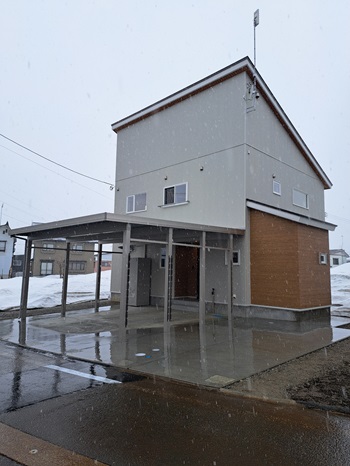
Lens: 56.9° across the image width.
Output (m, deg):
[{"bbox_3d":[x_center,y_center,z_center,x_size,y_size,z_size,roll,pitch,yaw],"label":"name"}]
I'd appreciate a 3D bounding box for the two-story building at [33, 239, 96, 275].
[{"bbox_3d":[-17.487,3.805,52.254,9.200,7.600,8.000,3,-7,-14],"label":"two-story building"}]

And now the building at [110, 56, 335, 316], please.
[{"bbox_3d":[3.032,-1.134,16.802,10.179,9.423,8.554,-6,-10,44],"label":"building"}]

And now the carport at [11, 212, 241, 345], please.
[{"bbox_3d":[-1.634,1.491,11.257,6.009,3.043,5.880,-6,-10,44],"label":"carport"}]

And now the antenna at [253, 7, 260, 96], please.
[{"bbox_3d":[3.079,-6.839,12.268,0.250,3.557,0.230,6,-9,-35],"label":"antenna"}]

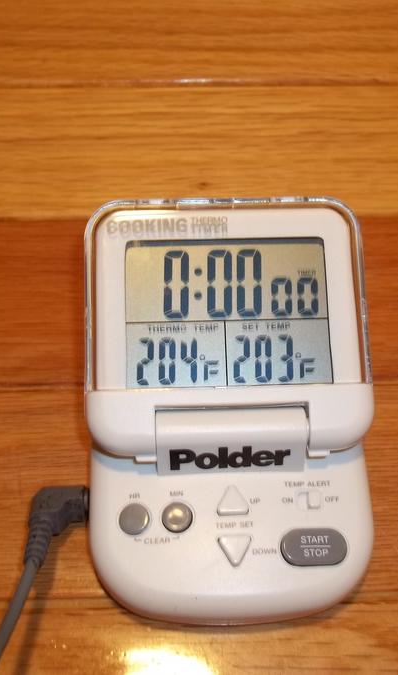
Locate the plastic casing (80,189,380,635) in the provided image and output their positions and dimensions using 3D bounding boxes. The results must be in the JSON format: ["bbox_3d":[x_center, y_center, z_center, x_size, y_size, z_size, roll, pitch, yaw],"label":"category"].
[{"bbox_3d":[0.008,0.017,0.205,0.069,0.041,0.101,-1,65,-3],"label":"plastic casing"}]

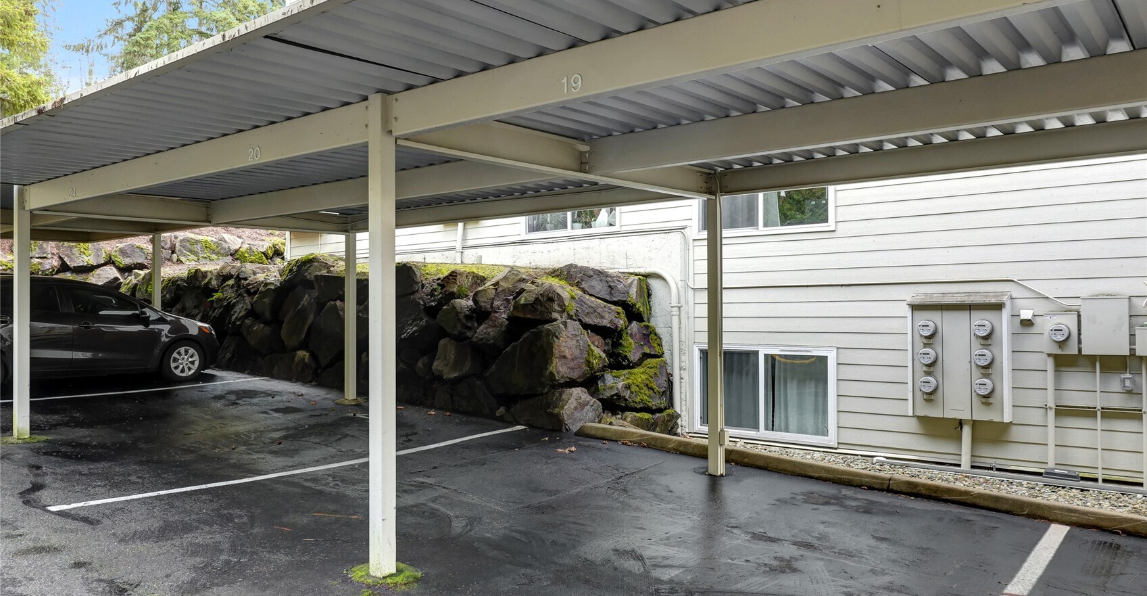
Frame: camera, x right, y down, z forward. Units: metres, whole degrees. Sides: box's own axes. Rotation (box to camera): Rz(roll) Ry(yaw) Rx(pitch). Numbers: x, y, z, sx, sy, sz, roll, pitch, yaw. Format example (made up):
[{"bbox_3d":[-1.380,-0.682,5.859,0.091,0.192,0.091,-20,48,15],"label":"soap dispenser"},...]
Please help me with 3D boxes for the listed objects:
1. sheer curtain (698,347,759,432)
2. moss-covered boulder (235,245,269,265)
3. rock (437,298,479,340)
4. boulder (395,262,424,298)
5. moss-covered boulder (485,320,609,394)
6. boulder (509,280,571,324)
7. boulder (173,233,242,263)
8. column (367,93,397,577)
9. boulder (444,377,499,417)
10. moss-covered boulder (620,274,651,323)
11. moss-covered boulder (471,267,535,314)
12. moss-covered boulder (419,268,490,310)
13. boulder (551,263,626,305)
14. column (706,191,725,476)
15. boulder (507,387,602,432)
[{"bbox_3d":[1.633,0.960,8.650,0.730,0.860,0.080,-1,-1,40],"label":"sheer curtain"},{"bbox_3d":[-5.942,-0.795,15.300,0.620,0.370,0.480,0,-1,9],"label":"moss-covered boulder"},{"bbox_3d":[-1.418,0.254,10.200,0.500,0.460,0.450,-1,-1,18],"label":"rock"},{"bbox_3d":[-2.458,-0.264,12.183,0.650,0.470,0.550,-1,-1,39],"label":"boulder"},{"bbox_3d":[-0.327,0.743,10.251,1.350,0.900,0.650,-1,-1,39],"label":"moss-covered boulder"},{"bbox_3d":[-0.381,0.041,9.400,0.680,0.470,0.520,-1,-1,18],"label":"boulder"},{"bbox_3d":[-7.096,-0.970,16.000,1.200,0.570,0.700,0,-1,9],"label":"boulder"},{"bbox_3d":[-1.028,0.197,4.450,0.104,2.570,0.104,-1,-1,40],"label":"column"},{"bbox_3d":[-1.158,1.143,9.600,0.620,0.450,0.420,-1,-1,40],"label":"boulder"},{"bbox_3d":[0.698,0.000,9.289,0.380,0.560,0.360,-1,-1,19],"label":"moss-covered boulder"},{"bbox_3d":[-0.934,-0.088,10.864,0.800,0.580,0.520,-1,-1,39],"label":"moss-covered boulder"},{"bbox_3d":[-1.508,-0.115,10.600,0.800,0.520,0.550,-1,-1,18],"label":"moss-covered boulder"},{"bbox_3d":[0.176,-0.161,9.300,0.850,0.440,0.500,0,-1,-6],"label":"boulder"},{"bbox_3d":[1.294,0.305,7.547,0.108,2.608,0.108,-1,-1,39],"label":"column"},{"bbox_3d":[-0.202,1.175,8.900,0.850,0.460,0.580,-1,-1,40],"label":"boulder"}]

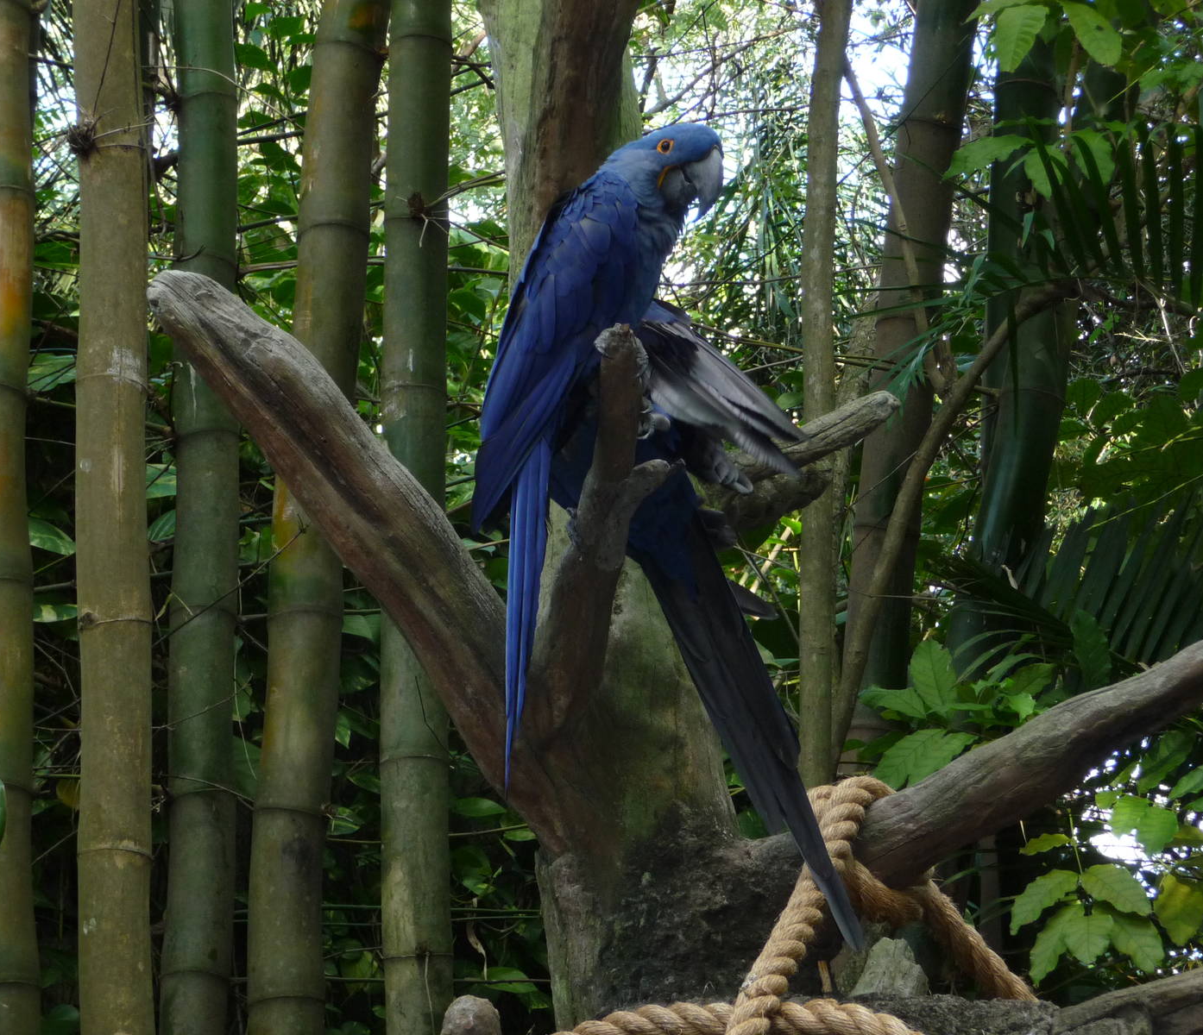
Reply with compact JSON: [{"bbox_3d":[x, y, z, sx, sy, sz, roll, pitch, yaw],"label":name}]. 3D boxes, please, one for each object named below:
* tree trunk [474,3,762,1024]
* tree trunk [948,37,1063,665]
[{"bbox_3d":[0.017,-0.006,6.600,0.290,1.340,0.300,-5,-12,-1],"label":"tree trunk"},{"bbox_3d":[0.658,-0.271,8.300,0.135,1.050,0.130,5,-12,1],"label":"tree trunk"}]

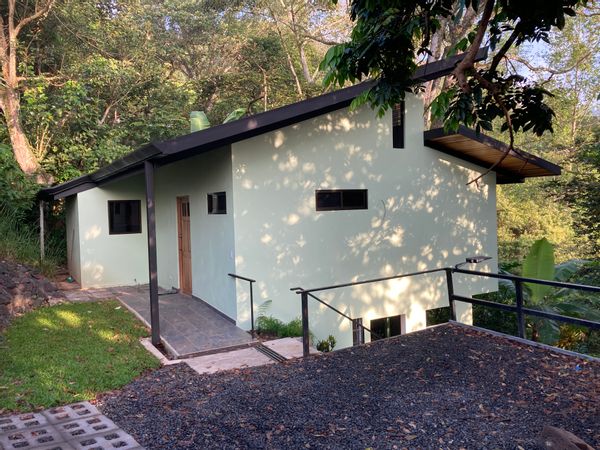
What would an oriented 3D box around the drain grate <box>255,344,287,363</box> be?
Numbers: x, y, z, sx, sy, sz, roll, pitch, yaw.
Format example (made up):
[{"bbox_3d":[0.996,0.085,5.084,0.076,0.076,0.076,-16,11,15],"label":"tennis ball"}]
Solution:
[{"bbox_3d":[-0.396,1.723,6.484,0.145,0.030,0.800,-3,2,-27],"label":"drain grate"}]

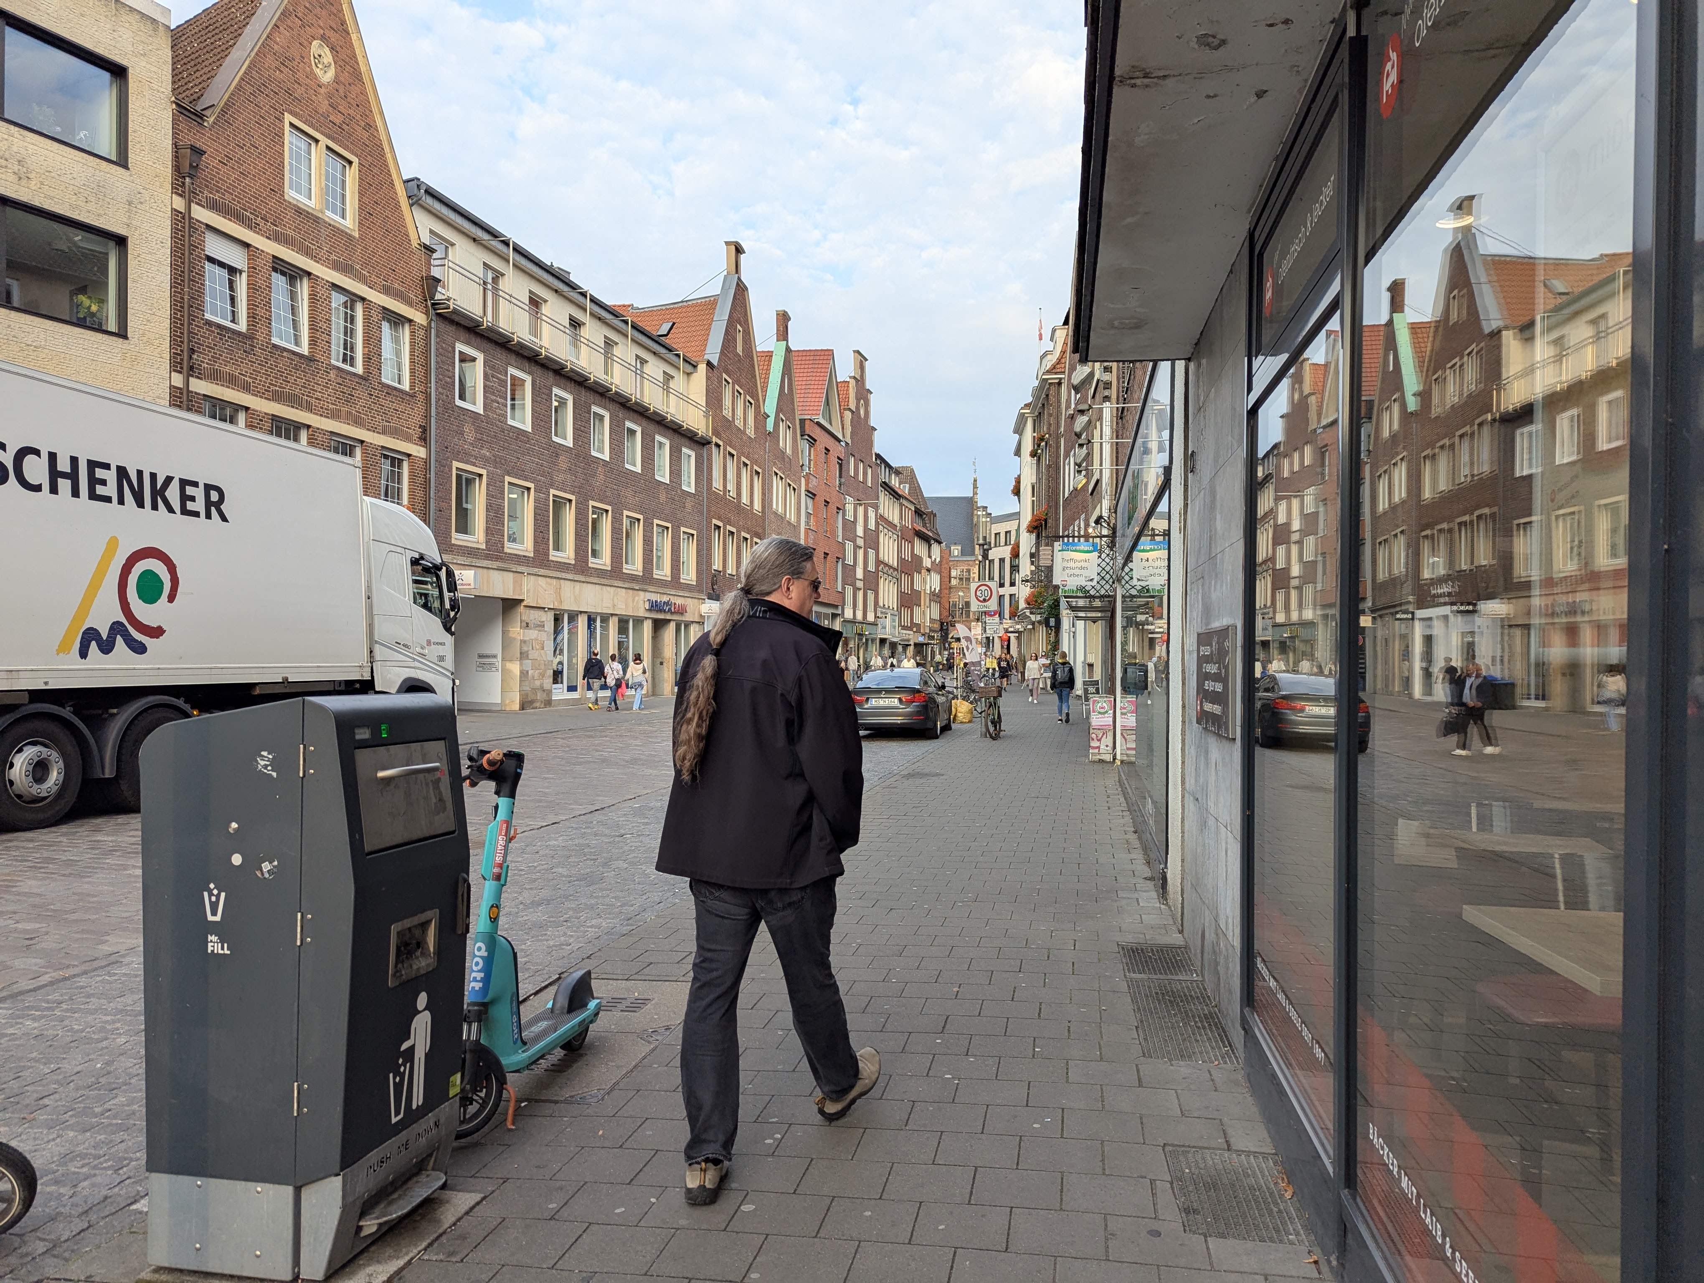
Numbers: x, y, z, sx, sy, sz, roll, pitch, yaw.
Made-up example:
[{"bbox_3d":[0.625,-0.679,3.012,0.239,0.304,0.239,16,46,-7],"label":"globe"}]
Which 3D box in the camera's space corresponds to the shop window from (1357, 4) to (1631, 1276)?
[{"bbox_3d":[1.140,-0.100,2.252,0.080,2.950,1.417,0,-1,10],"label":"shop window"}]

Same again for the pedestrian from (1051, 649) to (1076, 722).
[{"bbox_3d":[4.896,1.058,27.435,0.520,1.680,0.450,0,-1,10],"label":"pedestrian"}]

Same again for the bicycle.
[{"bbox_3d":[2.588,1.281,22.060,0.600,1.060,1.750,0,-1,5],"label":"bicycle"}]

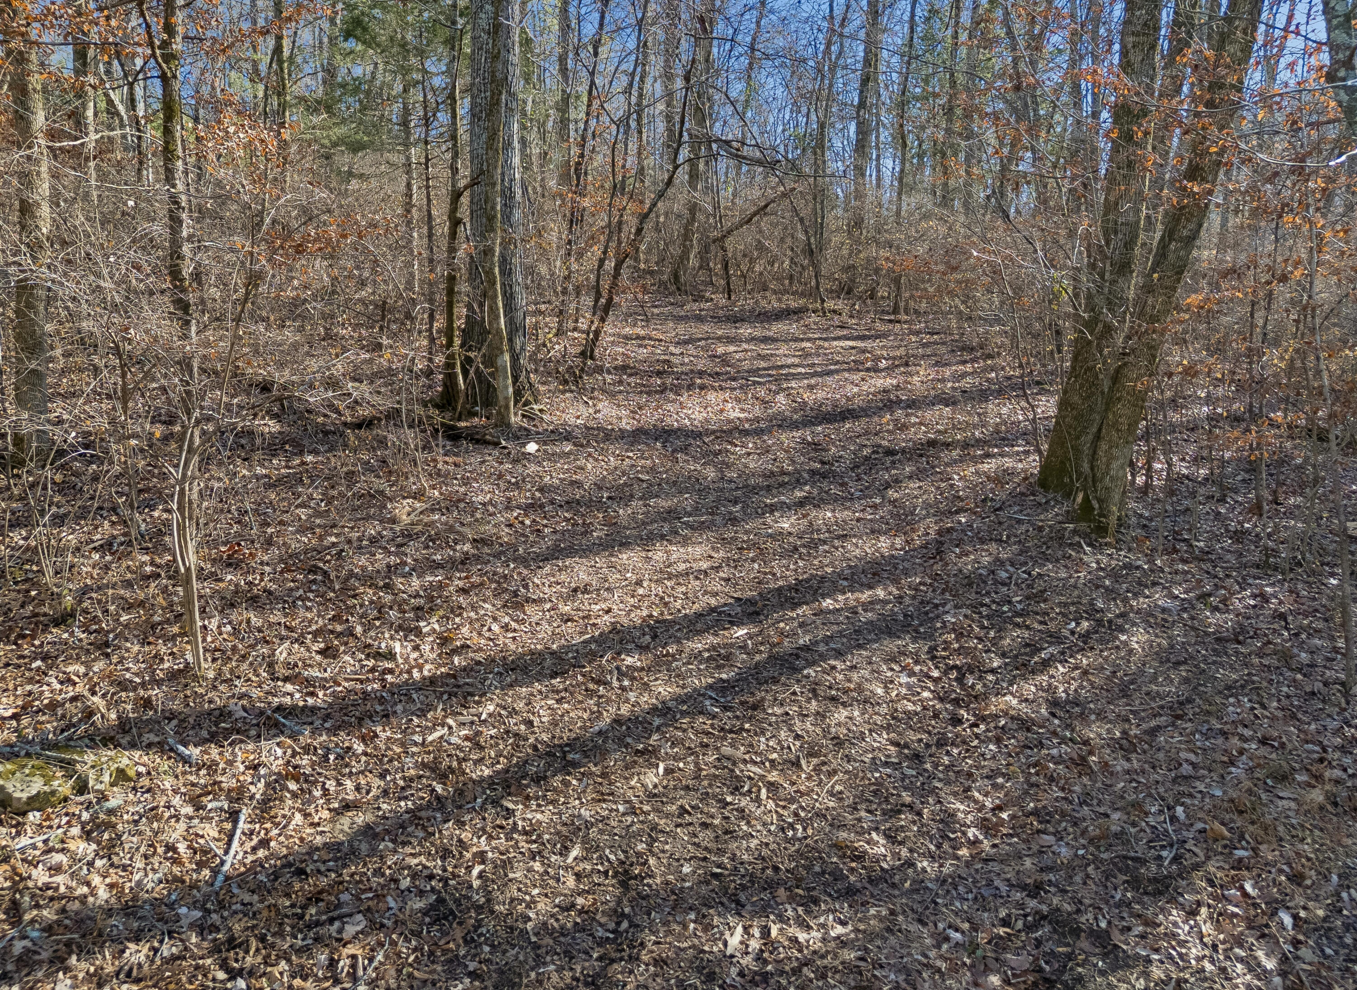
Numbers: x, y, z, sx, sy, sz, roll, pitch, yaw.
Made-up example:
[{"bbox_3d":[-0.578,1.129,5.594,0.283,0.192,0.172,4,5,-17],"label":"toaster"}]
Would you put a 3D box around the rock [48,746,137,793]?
[{"bbox_3d":[-2.596,1.231,4.163,0.320,0.110,0.200,-10,19,-30],"label":"rock"}]

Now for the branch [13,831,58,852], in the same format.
[{"bbox_3d":[-2.556,1.382,3.746,0.030,0.025,0.156,15,22,41],"label":"branch"}]

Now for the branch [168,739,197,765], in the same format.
[{"bbox_3d":[-2.306,1.192,4.367,0.302,0.040,0.045,14,21,39],"label":"branch"}]

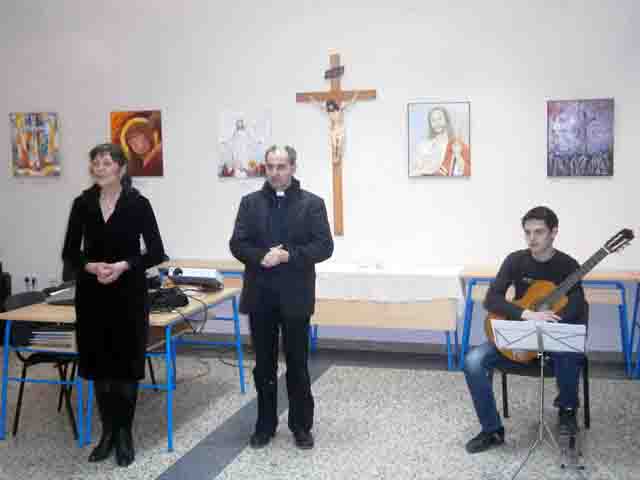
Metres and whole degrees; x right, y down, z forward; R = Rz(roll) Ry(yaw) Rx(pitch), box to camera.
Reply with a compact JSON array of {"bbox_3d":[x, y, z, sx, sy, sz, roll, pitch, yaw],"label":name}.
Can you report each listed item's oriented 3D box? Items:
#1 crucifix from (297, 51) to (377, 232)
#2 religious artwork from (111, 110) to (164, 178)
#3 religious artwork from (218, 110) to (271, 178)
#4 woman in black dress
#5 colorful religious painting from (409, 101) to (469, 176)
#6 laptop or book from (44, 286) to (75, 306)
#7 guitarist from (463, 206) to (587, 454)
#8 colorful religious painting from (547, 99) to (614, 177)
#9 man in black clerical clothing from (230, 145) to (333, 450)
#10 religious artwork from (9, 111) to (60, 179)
[{"bbox_3d":[0.154,-0.797,7.378,0.691,1.530,0.120,1,4,14],"label":"crucifix"},{"bbox_3d":[-1.652,-0.869,7.873,0.509,0.583,0.030,1,4,14],"label":"religious artwork"},{"bbox_3d":[-0.655,-0.837,7.625,0.480,0.582,0.030,1,4,14],"label":"religious artwork"},{"bbox_3d":[-1.123,0.330,4.706,0.520,1.703,0.360,0,3,2],"label":"woman in black dress"},{"bbox_3d":[0.991,-0.829,7.213,0.512,0.608,0.030,1,4,14],"label":"colorful religious painting"},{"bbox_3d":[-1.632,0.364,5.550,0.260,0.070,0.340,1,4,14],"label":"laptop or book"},{"bbox_3d":[1.210,0.477,5.088,0.660,1.344,0.850,1,4,19],"label":"guitarist"},{"bbox_3d":[2.077,-0.810,6.942,0.511,0.609,0.030,1,4,14],"label":"colorful religious painting"},{"bbox_3d":[-0.219,0.314,4.936,0.550,1.699,0.370,0,3,5],"label":"man in black clerical clothing"},{"bbox_3d":[-2.650,-0.890,8.122,0.518,0.597,0.030,1,4,14],"label":"religious artwork"}]

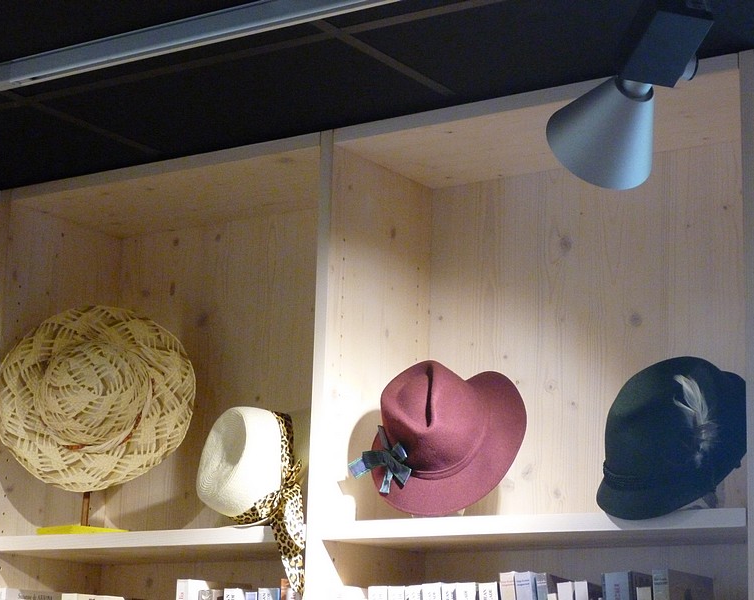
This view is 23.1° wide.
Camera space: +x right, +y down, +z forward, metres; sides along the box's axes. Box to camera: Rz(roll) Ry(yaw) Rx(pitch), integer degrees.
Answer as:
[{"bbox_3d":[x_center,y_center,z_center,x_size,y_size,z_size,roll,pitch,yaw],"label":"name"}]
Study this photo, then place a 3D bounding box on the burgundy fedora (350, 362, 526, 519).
[{"bbox_3d":[0.086,0.194,2.913,0.287,0.303,0.121,-31,-57,6],"label":"burgundy fedora"}]

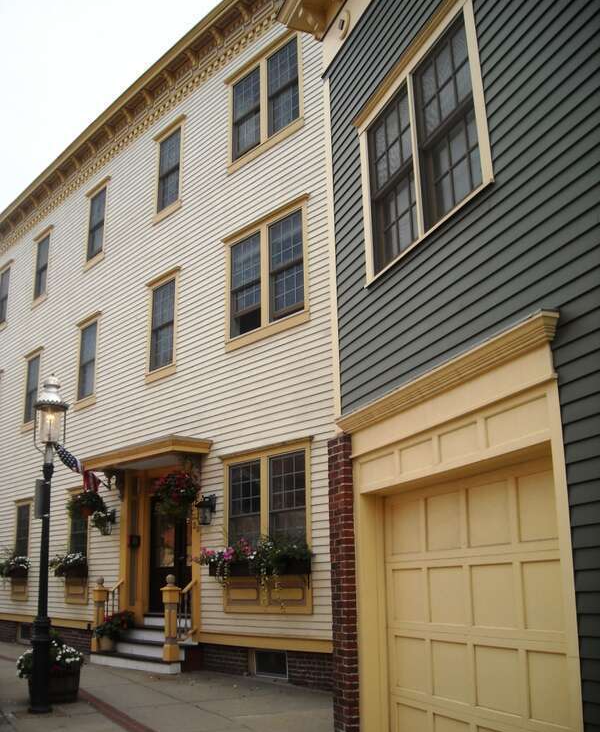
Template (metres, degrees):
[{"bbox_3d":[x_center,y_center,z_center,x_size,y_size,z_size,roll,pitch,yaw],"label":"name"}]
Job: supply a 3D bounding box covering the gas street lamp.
[{"bbox_3d":[-3.158,2.131,10.052,0.460,4.200,0.460,12,-20,-38],"label":"gas street lamp"}]

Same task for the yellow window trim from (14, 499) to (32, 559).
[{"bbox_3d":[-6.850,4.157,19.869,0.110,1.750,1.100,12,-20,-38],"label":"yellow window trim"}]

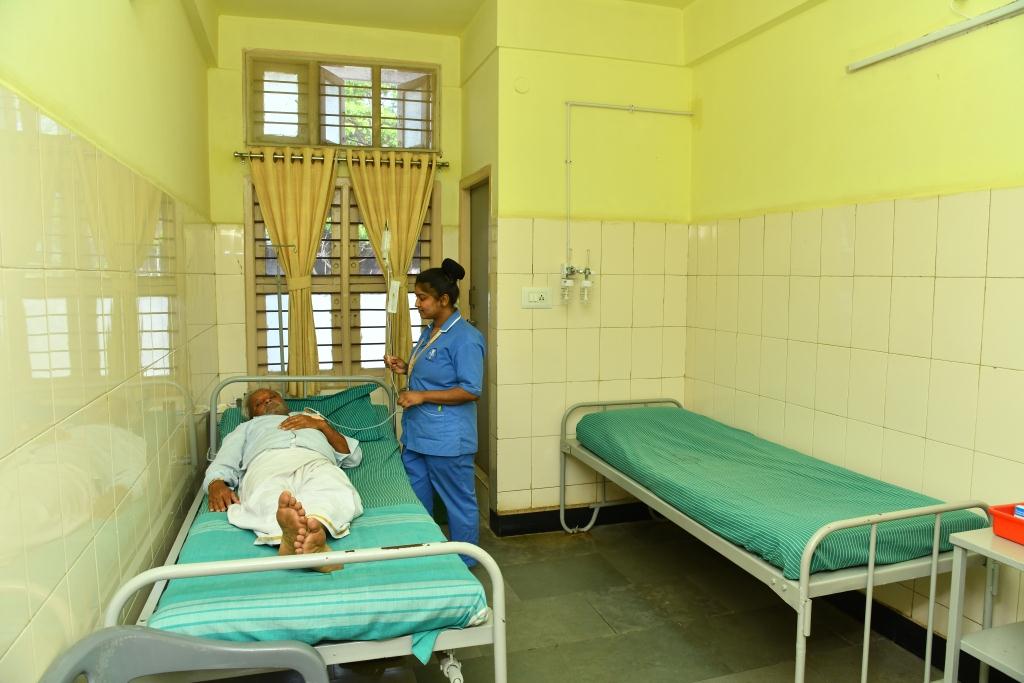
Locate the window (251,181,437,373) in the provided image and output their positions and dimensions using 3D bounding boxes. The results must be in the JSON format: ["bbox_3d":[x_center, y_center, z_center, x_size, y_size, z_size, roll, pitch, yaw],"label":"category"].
[{"bbox_3d":[-1.042,-0.377,4.340,1.195,1.295,0.110,-2,6,-18],"label":"window"}]

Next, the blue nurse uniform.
[{"bbox_3d":[-0.342,0.469,3.367,0.390,1.260,0.440,-2,6,-18],"label":"blue nurse uniform"}]

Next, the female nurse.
[{"bbox_3d":[-0.375,0.358,3.346,0.460,1.525,0.460,-2,6,-18],"label":"female nurse"}]

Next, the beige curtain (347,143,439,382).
[{"bbox_3d":[-0.743,-0.428,4.333,0.552,1.510,0.120,-2,6,-18],"label":"beige curtain"}]

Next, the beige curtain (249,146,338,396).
[{"bbox_3d":[-1.303,-0.409,4.151,0.503,1.505,0.120,-2,6,-18],"label":"beige curtain"}]

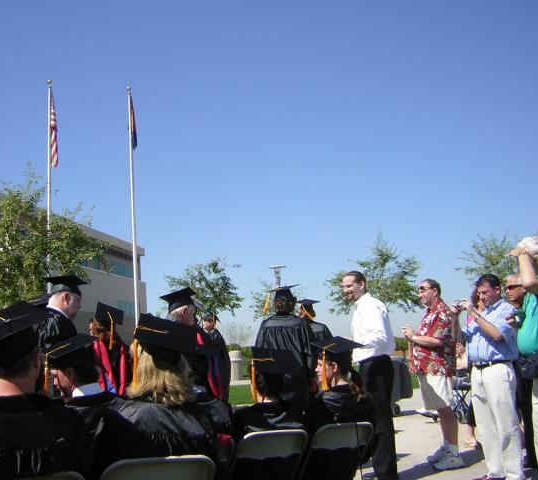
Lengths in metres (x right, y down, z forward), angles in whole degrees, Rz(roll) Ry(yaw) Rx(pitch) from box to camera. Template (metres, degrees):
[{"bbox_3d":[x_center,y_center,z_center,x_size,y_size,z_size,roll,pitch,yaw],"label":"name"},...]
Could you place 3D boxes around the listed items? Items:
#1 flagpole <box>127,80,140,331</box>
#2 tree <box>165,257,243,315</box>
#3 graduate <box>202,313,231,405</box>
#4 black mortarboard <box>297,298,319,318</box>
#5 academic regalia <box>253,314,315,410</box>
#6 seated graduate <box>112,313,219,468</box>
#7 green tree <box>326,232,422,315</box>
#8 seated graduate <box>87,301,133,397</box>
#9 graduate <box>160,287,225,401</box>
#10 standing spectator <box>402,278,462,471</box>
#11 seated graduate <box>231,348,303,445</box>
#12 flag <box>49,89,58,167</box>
[{"bbox_3d":[-4.210,-0.190,20.604,0.180,9.600,0.180,-3,-9,0],"label":"flagpole"},{"bbox_3d":[-2.035,2.617,21.672,2.600,4.150,2.500,-3,-9,0],"label":"tree"},{"bbox_3d":[-0.854,2.054,10.619,0.420,1.770,0.550,3,-11,-35],"label":"graduate"},{"bbox_3d":[0.445,0.750,7.400,0.260,0.150,0.260,-5,-3,29],"label":"black mortarboard"},{"bbox_3d":[0.139,1.283,5.950,0.570,1.220,0.420,-2,-10,-6],"label":"academic regalia"},{"bbox_3d":[-0.454,1.052,2.979,0.530,1.380,0.750,-2,-9,-6],"label":"seated graduate"},{"bbox_3d":[3.231,2.092,20.104,2.900,4.600,2.800,-3,-10,0],"label":"green tree"},{"bbox_3d":[-1.399,1.343,5.876,0.500,1.590,0.400,0,-9,-20],"label":"seated graduate"},{"bbox_3d":[-0.582,1.248,5.152,0.550,1.720,0.550,-1,-10,-12],"label":"graduate"},{"bbox_3d":[1.559,1.263,6.299,0.540,1.760,0.500,-3,-10,-1],"label":"standing spectator"},{"bbox_3d":[0.015,1.225,3.608,0.550,1.250,0.800,-2,-10,-7],"label":"seated graduate"},{"bbox_3d":[-6.637,-3.465,20.500,0.300,2.400,0.300,-3,-10,0],"label":"flag"}]

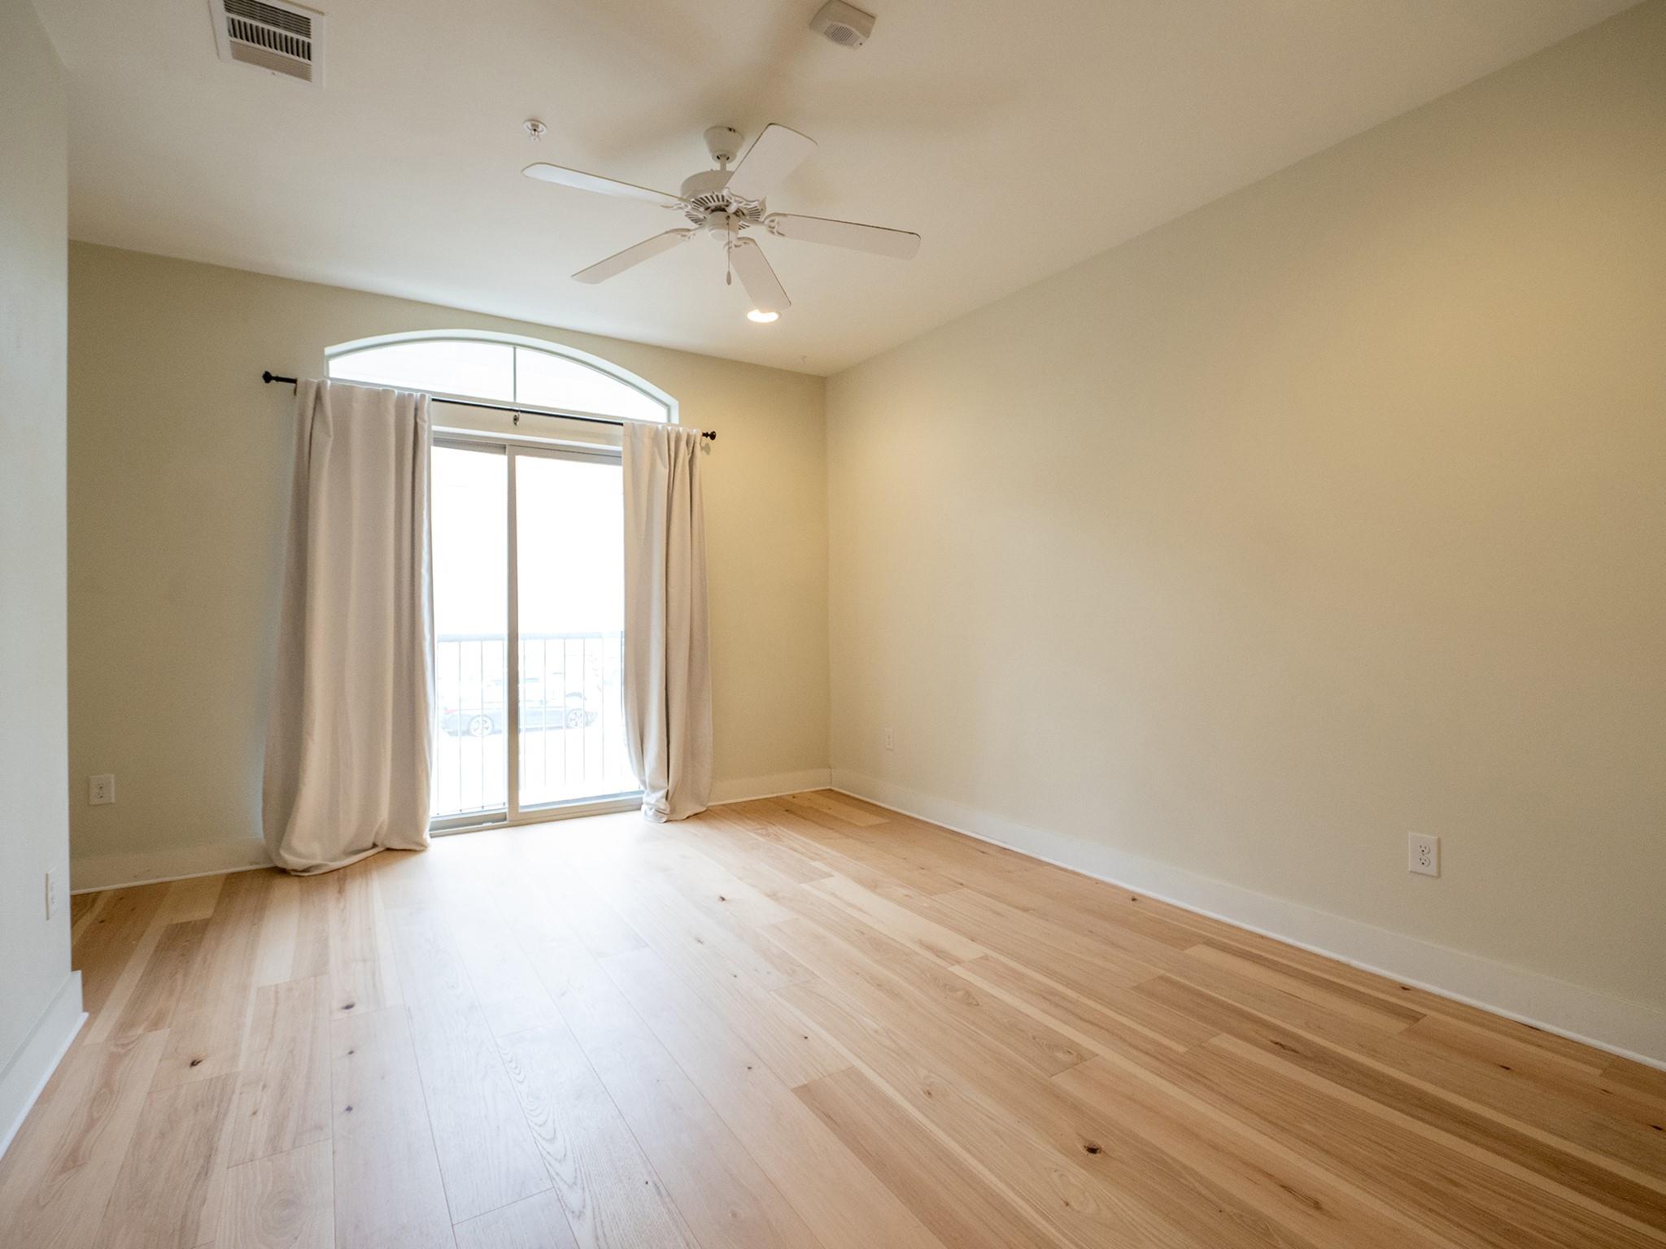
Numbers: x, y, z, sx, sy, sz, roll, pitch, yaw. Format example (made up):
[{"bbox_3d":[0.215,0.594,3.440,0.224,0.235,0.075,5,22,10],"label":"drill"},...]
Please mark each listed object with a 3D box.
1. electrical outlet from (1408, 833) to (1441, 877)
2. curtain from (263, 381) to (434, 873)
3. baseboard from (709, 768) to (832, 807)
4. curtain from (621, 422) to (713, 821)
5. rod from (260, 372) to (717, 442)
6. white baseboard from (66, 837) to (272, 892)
[{"bbox_3d":[1.837,0.719,2.392,0.008,0.123,0.077,0,1,-33],"label":"electrical outlet"},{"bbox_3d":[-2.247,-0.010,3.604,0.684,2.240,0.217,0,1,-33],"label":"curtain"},{"bbox_3d":[-0.400,1.032,4.925,0.929,0.140,0.026,0,1,-33],"label":"baseboard"},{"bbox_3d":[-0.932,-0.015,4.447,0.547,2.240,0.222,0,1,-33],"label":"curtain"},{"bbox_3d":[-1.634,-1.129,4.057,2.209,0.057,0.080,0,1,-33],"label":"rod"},{"bbox_3d":[-2.868,1.041,3.352,0.752,0.140,0.026,0,1,-33],"label":"white baseboard"}]

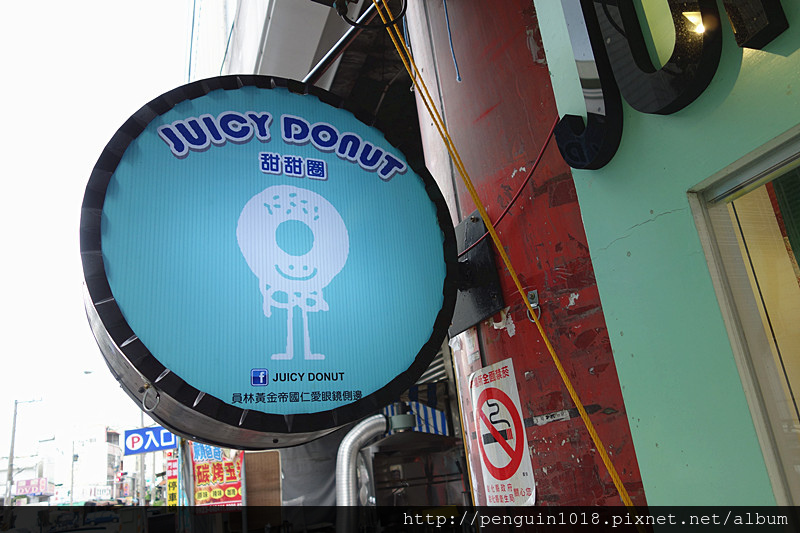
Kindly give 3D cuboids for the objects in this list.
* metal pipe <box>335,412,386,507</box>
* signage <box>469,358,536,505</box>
[{"bbox_3d":[-0.180,1.080,3.178,0.302,0.620,0.150,0,-20,-21],"label":"metal pipe"},{"bbox_3d":[0.218,0.376,1.393,0.010,0.302,0.211,0,-20,-21],"label":"signage"}]

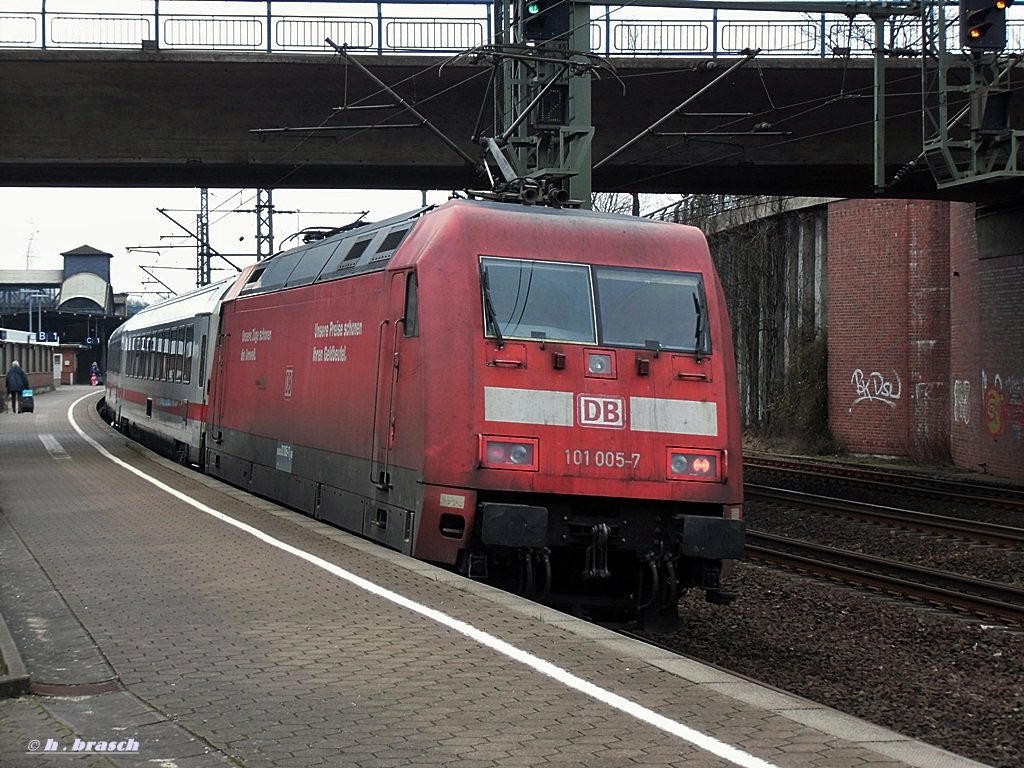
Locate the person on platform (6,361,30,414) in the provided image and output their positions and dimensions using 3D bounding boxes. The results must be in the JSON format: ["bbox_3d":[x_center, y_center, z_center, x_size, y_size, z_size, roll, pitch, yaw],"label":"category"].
[{"bbox_3d":[-15.541,0.104,80.000,0.640,1.660,0.450,0,1,-7],"label":"person on platform"}]

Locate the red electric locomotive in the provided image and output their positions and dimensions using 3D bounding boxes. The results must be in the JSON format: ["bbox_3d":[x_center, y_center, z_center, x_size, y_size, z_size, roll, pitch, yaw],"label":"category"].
[{"bbox_3d":[-1.256,0.214,30.542,2.970,3.900,19.100,4,0,-13],"label":"red electric locomotive"}]

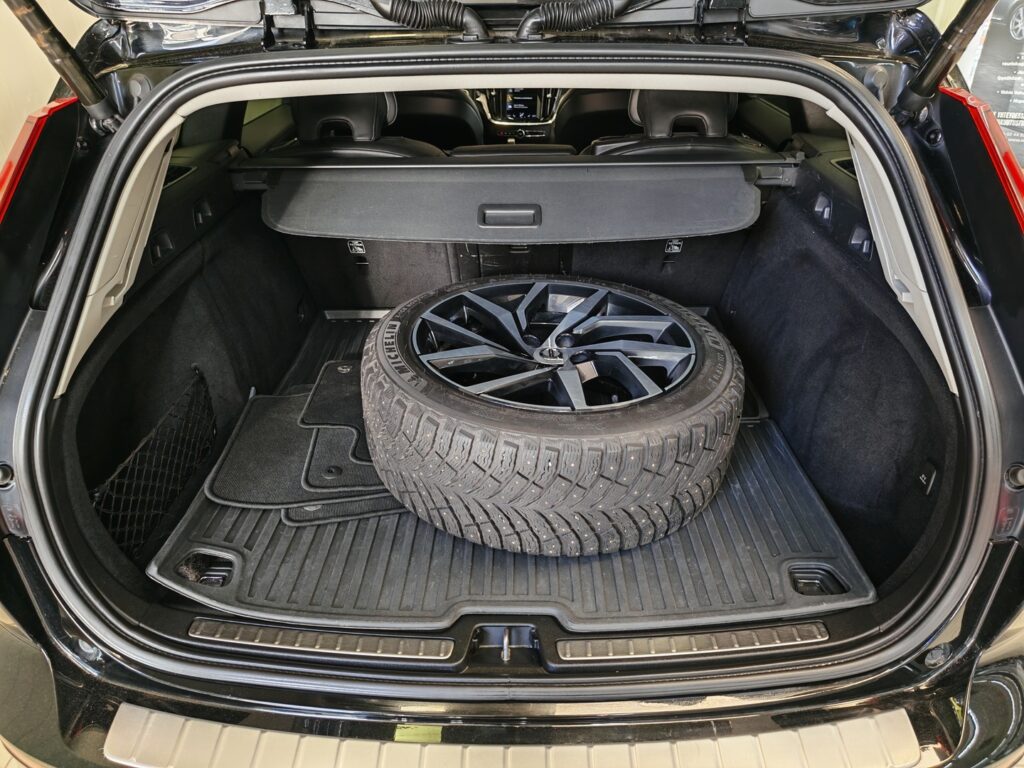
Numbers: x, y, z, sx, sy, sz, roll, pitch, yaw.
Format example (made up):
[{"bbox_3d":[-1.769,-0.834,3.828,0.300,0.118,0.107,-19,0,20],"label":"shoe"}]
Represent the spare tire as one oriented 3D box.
[{"bbox_3d":[0.071,0.016,1.252,0.670,0.235,0.670,2,29,0],"label":"spare tire"}]

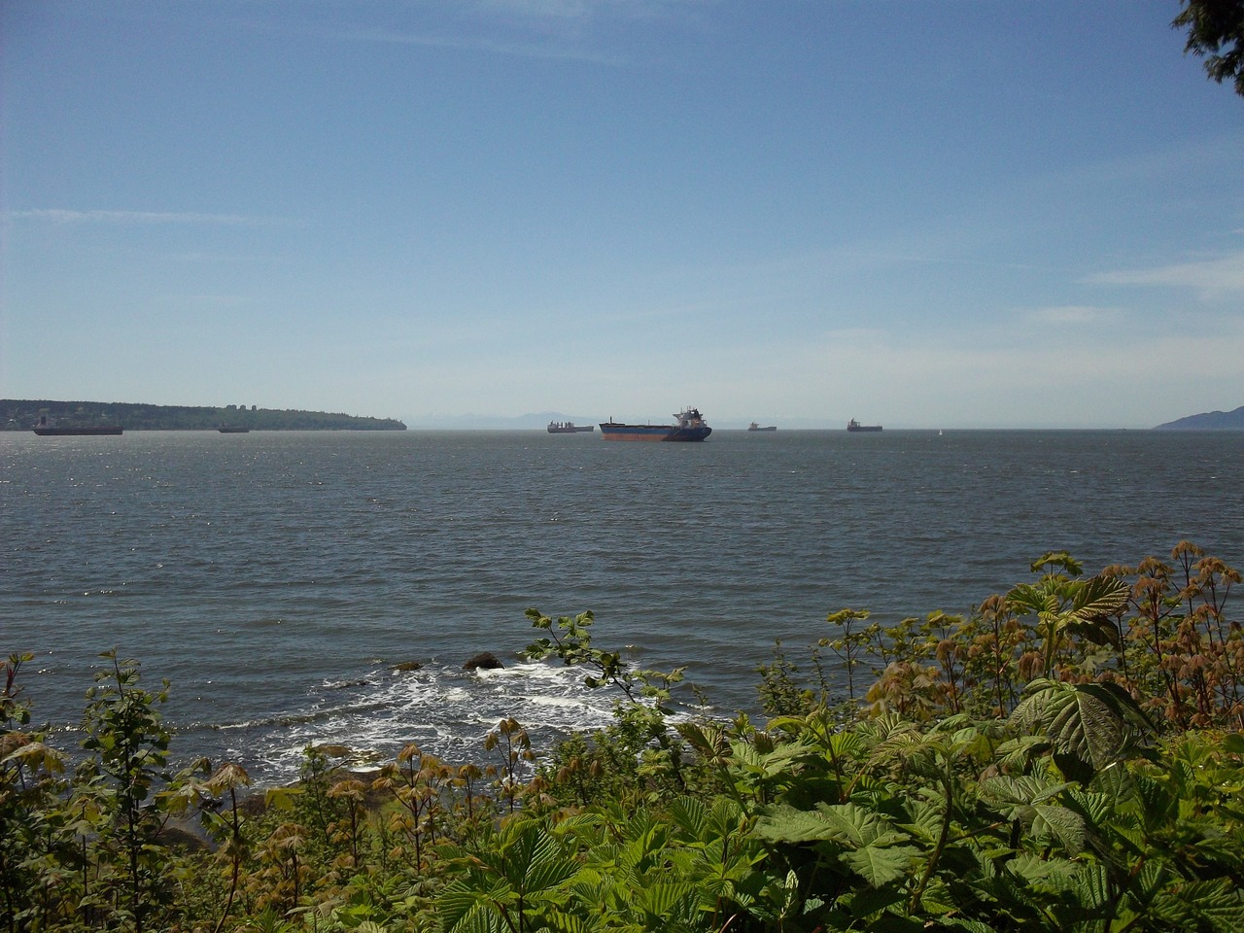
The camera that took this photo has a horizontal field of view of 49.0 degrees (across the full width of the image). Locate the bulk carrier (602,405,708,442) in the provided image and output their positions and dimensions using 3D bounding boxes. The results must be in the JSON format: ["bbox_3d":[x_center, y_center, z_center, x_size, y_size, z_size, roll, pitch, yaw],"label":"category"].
[{"bbox_3d":[26.000,-42.360,1389.510,32.200,35.500,218.000,-1,2,-27],"label":"bulk carrier"}]

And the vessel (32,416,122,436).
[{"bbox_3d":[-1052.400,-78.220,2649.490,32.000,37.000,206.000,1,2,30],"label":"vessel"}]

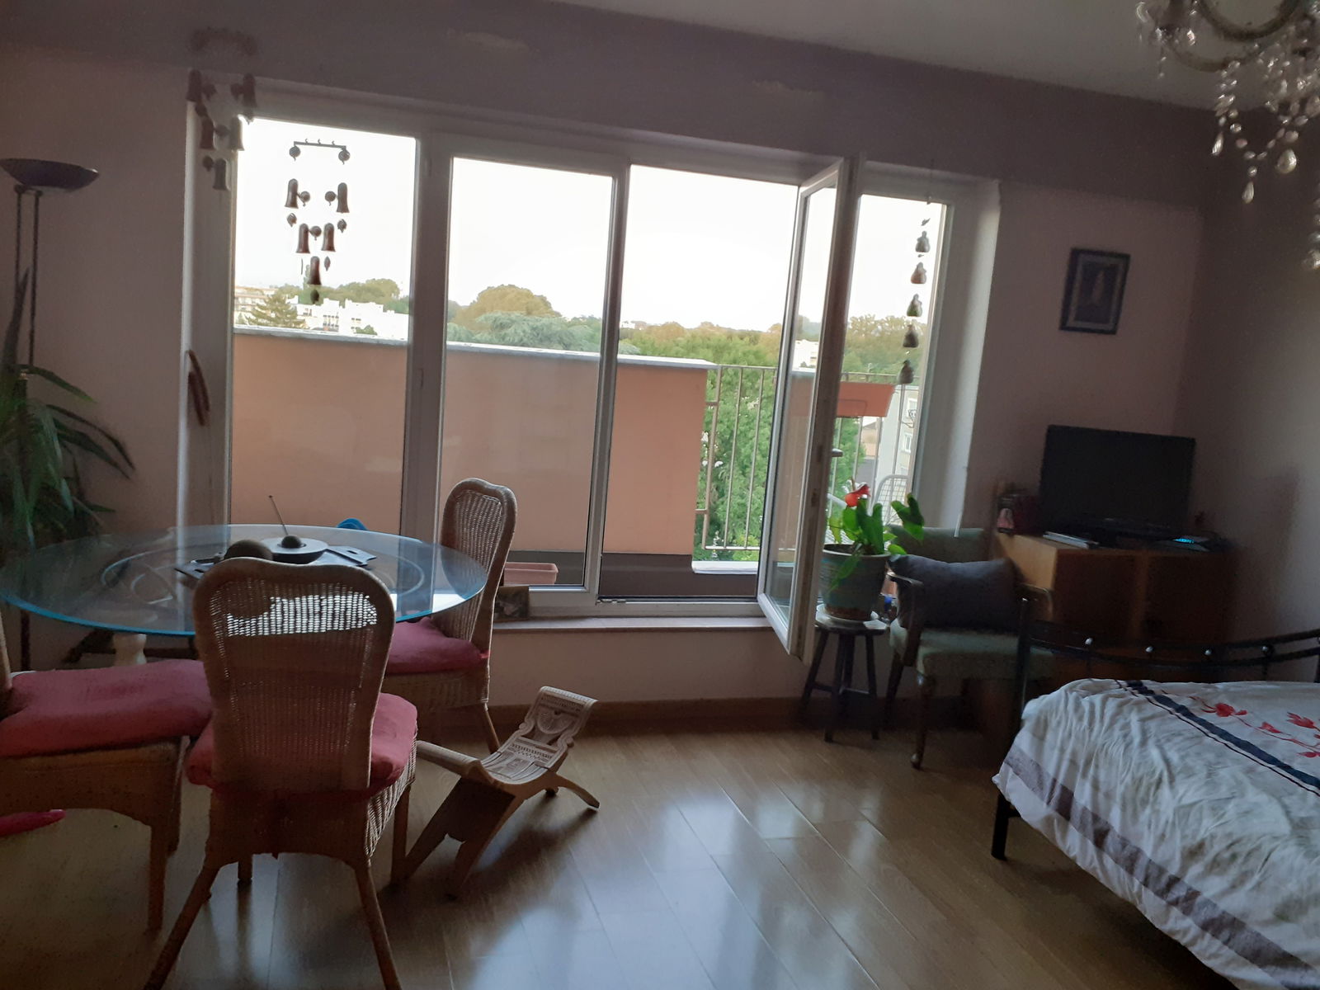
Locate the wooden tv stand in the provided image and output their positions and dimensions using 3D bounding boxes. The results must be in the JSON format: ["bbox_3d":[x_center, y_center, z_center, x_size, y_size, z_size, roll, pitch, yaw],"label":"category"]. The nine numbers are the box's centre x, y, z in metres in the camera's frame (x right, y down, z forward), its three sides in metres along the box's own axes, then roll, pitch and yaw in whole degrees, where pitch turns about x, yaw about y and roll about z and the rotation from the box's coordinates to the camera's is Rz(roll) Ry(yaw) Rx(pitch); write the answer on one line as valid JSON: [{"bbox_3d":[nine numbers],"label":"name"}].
[{"bbox_3d":[1.797,0.574,4.236,0.805,0.790,0.364,2,10,-17],"label":"wooden tv stand"}]

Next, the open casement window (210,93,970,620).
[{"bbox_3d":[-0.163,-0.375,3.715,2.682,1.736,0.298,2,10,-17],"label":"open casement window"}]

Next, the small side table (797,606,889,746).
[{"bbox_3d":[0.710,0.696,3.990,0.298,0.447,0.298,2,10,-17],"label":"small side table"}]

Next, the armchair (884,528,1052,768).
[{"bbox_3d":[1.157,0.572,3.959,0.539,0.775,0.514,2,10,-14],"label":"armchair"}]

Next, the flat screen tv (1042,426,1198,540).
[{"bbox_3d":[1.761,-0.024,4.005,0.559,0.450,0.179,4,9,-2],"label":"flat screen tv"}]

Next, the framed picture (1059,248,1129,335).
[{"bbox_3d":[1.754,-0.821,4.152,0.291,0.328,0.022,2,10,-17],"label":"framed picture"}]

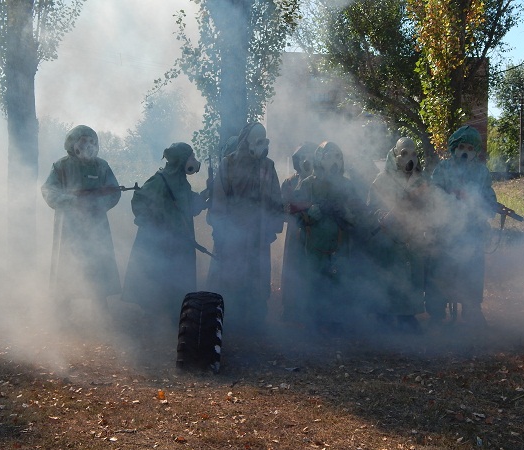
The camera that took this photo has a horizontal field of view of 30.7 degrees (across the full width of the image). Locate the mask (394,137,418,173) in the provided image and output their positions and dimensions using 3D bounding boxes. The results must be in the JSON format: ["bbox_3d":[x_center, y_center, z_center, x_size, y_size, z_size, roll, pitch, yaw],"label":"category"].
[{"bbox_3d":[1.293,-0.629,8.500,0.210,0.310,0.270,-1,4,-12],"label":"mask"}]

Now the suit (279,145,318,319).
[{"bbox_3d":[0.420,0.071,9.000,0.600,1.710,0.450,-1,4,-14],"label":"suit"}]

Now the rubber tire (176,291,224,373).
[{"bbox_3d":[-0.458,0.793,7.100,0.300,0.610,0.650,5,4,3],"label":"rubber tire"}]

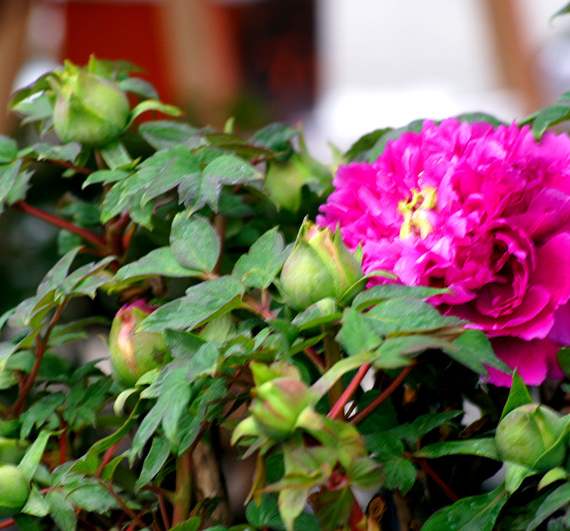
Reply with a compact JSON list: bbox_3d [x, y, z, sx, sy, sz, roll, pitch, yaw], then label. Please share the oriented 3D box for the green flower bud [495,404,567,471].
[{"bbox_3d":[0.128,0.090,2.080,0.035,0.035,0.035,7,30,-4],"label":"green flower bud"}]

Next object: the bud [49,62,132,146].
[{"bbox_3d":[-0.103,-0.086,2.120,0.041,0.046,0.041,0,8,0],"label":"bud"}]

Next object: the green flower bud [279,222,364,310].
[{"bbox_3d":[0.019,0.001,2.090,0.043,0.045,0.043,5,14,0],"label":"green flower bud"}]

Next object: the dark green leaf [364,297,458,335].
[{"bbox_3d":[0.064,0.025,2.040,0.047,0.008,0.022,6,41,-2],"label":"dark green leaf"}]

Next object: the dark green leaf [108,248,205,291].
[{"bbox_3d":[-0.067,0.002,2.070,0.049,0.021,0.025,0,8,0],"label":"dark green leaf"}]

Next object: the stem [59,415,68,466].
[{"bbox_3d":[-0.115,0.091,2.080,0.004,0.027,0.004,0,8,0],"label":"stem"}]

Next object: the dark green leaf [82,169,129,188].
[{"bbox_3d":[-0.094,-0.046,2.100,0.025,0.006,0.017,-9,32,-15],"label":"dark green leaf"}]

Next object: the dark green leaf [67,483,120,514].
[{"bbox_3d":[-0.098,0.120,2.060,0.028,0.015,0.020,0,8,0],"label":"dark green leaf"}]

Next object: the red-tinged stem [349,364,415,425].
[{"bbox_3d":[0.050,0.067,2.060,0.047,0.006,0.006,-42,0,-7],"label":"red-tinged stem"}]

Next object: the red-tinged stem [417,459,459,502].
[{"bbox_3d":[0.082,0.115,2.130,0.004,0.032,0.004,-45,5,0],"label":"red-tinged stem"}]

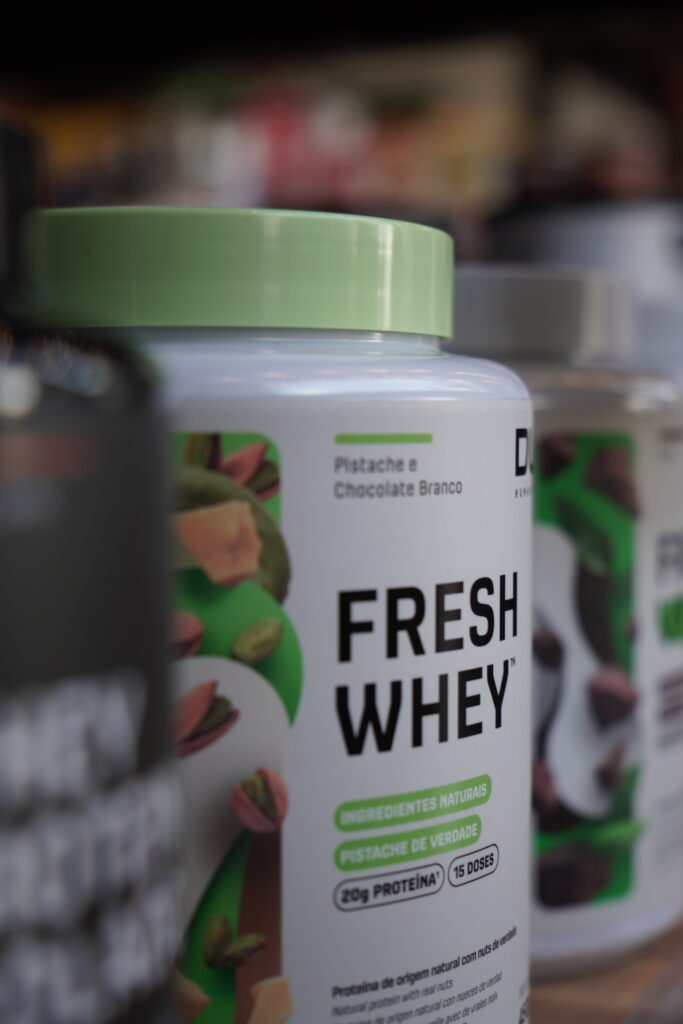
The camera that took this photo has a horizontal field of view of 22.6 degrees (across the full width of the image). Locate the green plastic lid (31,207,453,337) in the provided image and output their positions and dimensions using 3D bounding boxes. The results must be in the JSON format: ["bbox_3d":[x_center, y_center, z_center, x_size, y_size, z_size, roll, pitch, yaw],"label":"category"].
[{"bbox_3d":[-0.028,-0.040,0.311,0.096,0.018,0.096,0,3,0],"label":"green plastic lid"}]

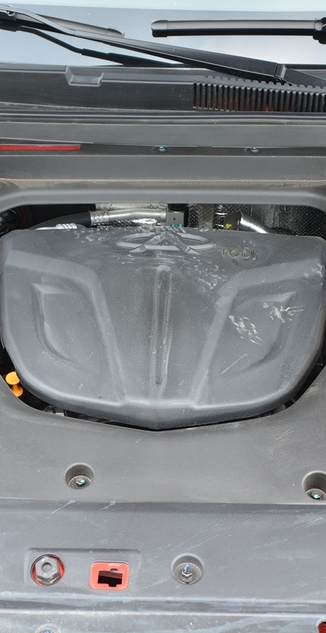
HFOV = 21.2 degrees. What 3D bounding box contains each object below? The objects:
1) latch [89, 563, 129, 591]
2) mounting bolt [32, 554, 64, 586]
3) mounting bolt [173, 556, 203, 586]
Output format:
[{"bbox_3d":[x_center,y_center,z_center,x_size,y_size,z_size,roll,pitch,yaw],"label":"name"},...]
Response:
[{"bbox_3d":[-0.054,0.260,0.870,0.039,0.018,0.031,1,46,0],"label":"latch"},{"bbox_3d":[-0.114,0.252,0.863,0.027,0.020,0.027,1,46,0],"label":"mounting bolt"},{"bbox_3d":[0.025,0.257,0.876,0.027,0.016,0.027,1,46,0],"label":"mounting bolt"}]

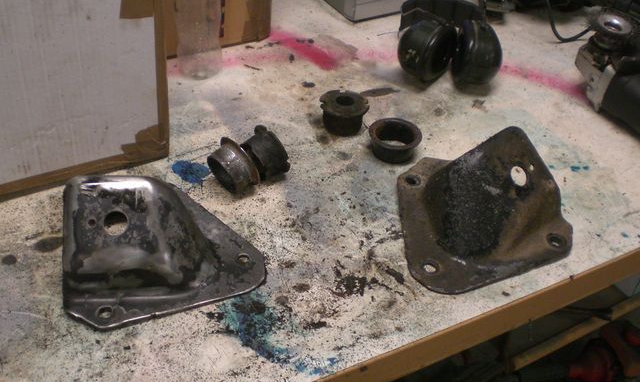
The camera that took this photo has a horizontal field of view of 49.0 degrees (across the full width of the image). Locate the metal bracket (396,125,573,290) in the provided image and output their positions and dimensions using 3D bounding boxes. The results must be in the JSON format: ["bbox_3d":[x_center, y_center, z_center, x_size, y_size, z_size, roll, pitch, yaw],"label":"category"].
[{"bbox_3d":[0.166,-0.007,0.781,0.203,0.080,0.208,-15,40,-20],"label":"metal bracket"}]

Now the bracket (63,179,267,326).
[{"bbox_3d":[-0.173,0.023,0.727,0.203,0.080,0.208,-11,39,-16],"label":"bracket"}]

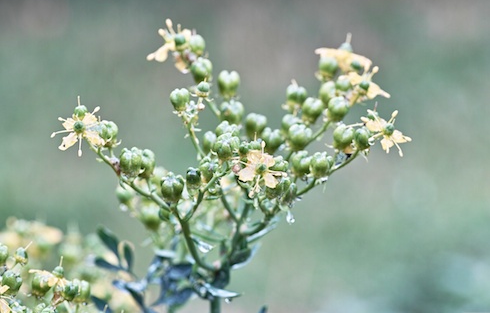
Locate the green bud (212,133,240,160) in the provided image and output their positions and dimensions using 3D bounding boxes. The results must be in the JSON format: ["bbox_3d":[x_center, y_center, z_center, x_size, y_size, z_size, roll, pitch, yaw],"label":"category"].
[{"bbox_3d":[-0.007,-0.004,0.770,0.009,0.009,0.009,3,18,0],"label":"green bud"}]

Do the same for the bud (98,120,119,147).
[{"bbox_3d":[-0.045,-0.008,0.710,0.007,0.009,0.007,0,16,0],"label":"bud"}]

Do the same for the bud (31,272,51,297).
[{"bbox_3d":[-0.070,0.044,0.730,0.007,0.008,0.007,5,11,0],"label":"bud"}]

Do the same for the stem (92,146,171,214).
[{"bbox_3d":[-0.038,0.008,0.705,0.034,0.004,0.002,40,0,-8],"label":"stem"}]

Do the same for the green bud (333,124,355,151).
[{"bbox_3d":[0.036,-0.007,0.783,0.008,0.009,0.008,6,12,0],"label":"green bud"}]

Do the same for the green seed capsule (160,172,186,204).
[{"bbox_3d":[-0.024,0.010,0.700,0.008,0.009,0.008,0,15,0],"label":"green seed capsule"}]

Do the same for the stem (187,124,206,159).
[{"bbox_3d":[-0.016,-0.005,0.732,0.002,0.013,0.002,-23,0,0],"label":"stem"}]

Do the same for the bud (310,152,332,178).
[{"bbox_3d":[0.026,0.003,0.715,0.007,0.008,0.007,3,16,0],"label":"bud"}]

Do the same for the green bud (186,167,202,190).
[{"bbox_3d":[-0.017,0.007,0.700,0.005,0.007,0.005,0,16,0],"label":"green bud"}]

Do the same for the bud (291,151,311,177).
[{"bbox_3d":[0.019,0.003,0.720,0.007,0.008,0.007,3,11,0],"label":"bud"}]

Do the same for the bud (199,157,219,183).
[{"bbox_3d":[-0.012,0.005,0.716,0.007,0.008,0.007,0,14,0],"label":"bud"}]

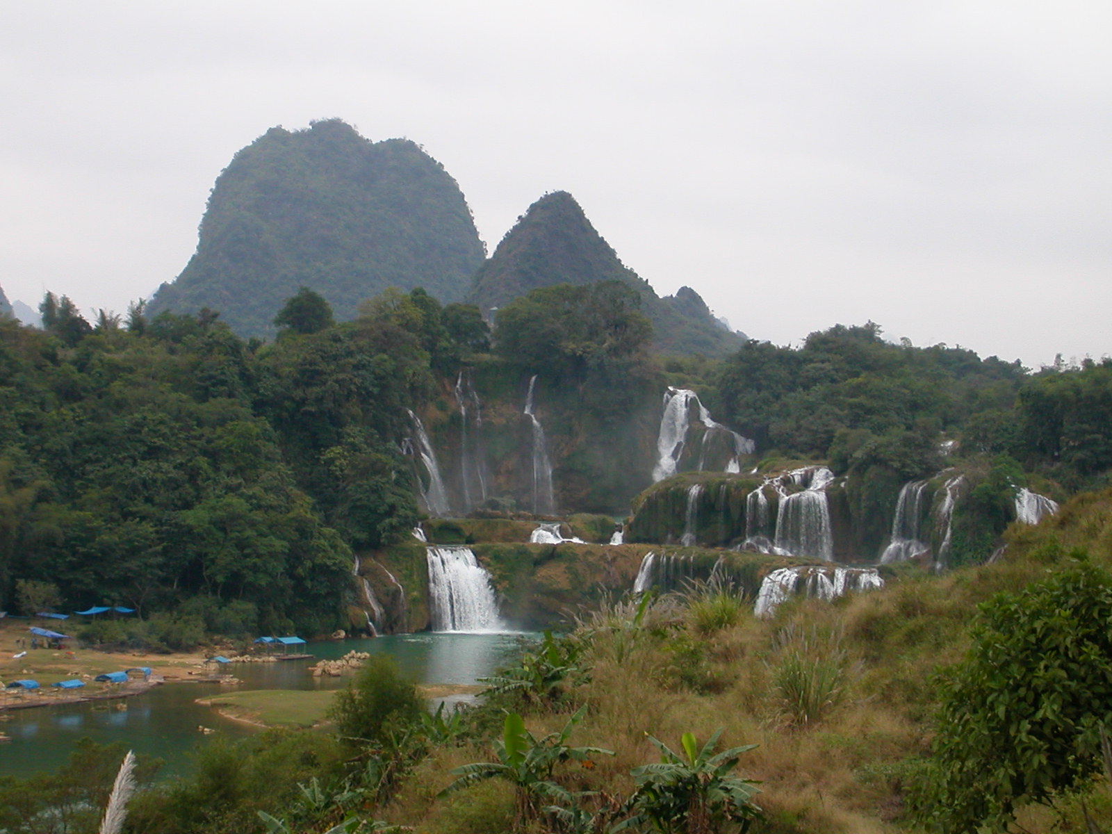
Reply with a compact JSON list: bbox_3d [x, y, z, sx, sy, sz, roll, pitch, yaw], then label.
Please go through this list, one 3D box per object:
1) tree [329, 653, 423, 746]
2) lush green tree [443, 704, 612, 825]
[{"bbox_3d":[-5.598,8.897,98.000,2.890,3.110,2.800,0,1,0],"label":"tree"},{"bbox_3d":[-0.590,6.861,62.000,3.390,2.310,2.900,0,1,0],"label":"lush green tree"}]

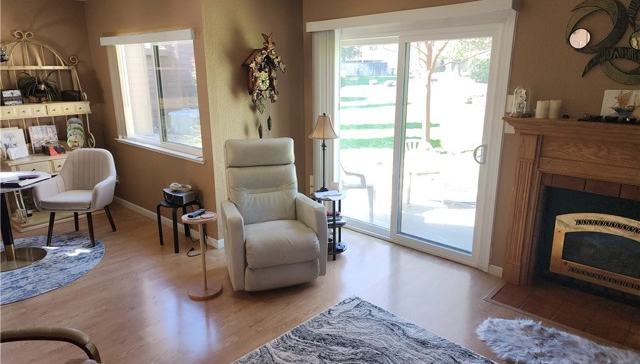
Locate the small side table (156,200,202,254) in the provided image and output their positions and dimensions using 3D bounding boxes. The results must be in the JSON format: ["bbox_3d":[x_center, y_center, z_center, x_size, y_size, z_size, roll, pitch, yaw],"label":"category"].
[{"bbox_3d":[-1.372,0.418,4.202,0.350,0.450,0.350,0,15,0],"label":"small side table"}]

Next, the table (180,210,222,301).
[{"bbox_3d":[-0.904,0.561,3.307,0.275,0.645,0.275,0,15,0],"label":"table"}]

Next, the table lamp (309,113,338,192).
[{"bbox_3d":[0.034,-0.252,3.864,0.265,0.700,0.265,-1,16,-3],"label":"table lamp"}]

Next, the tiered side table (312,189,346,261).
[{"bbox_3d":[0.096,0.397,3.955,0.320,0.600,0.320,-1,16,-3],"label":"tiered side table"}]

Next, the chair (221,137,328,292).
[{"bbox_3d":[-0.457,0.217,3.739,0.770,1.070,0.900,-5,16,-16],"label":"chair"}]

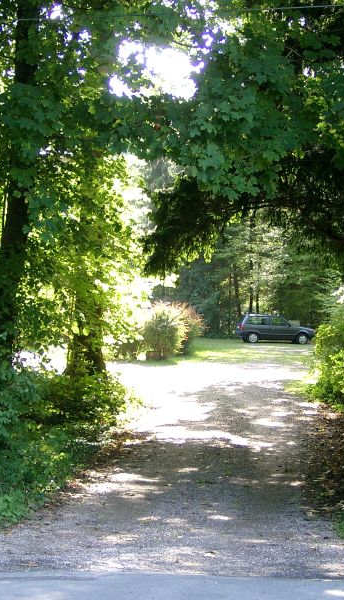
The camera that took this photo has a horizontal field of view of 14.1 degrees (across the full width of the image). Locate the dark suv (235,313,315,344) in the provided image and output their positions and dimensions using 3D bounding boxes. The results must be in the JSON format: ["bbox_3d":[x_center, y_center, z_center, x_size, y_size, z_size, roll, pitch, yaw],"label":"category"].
[{"bbox_3d":[5.070,1.410,68.300,3.850,1.450,1.650,1,0,-6],"label":"dark suv"}]

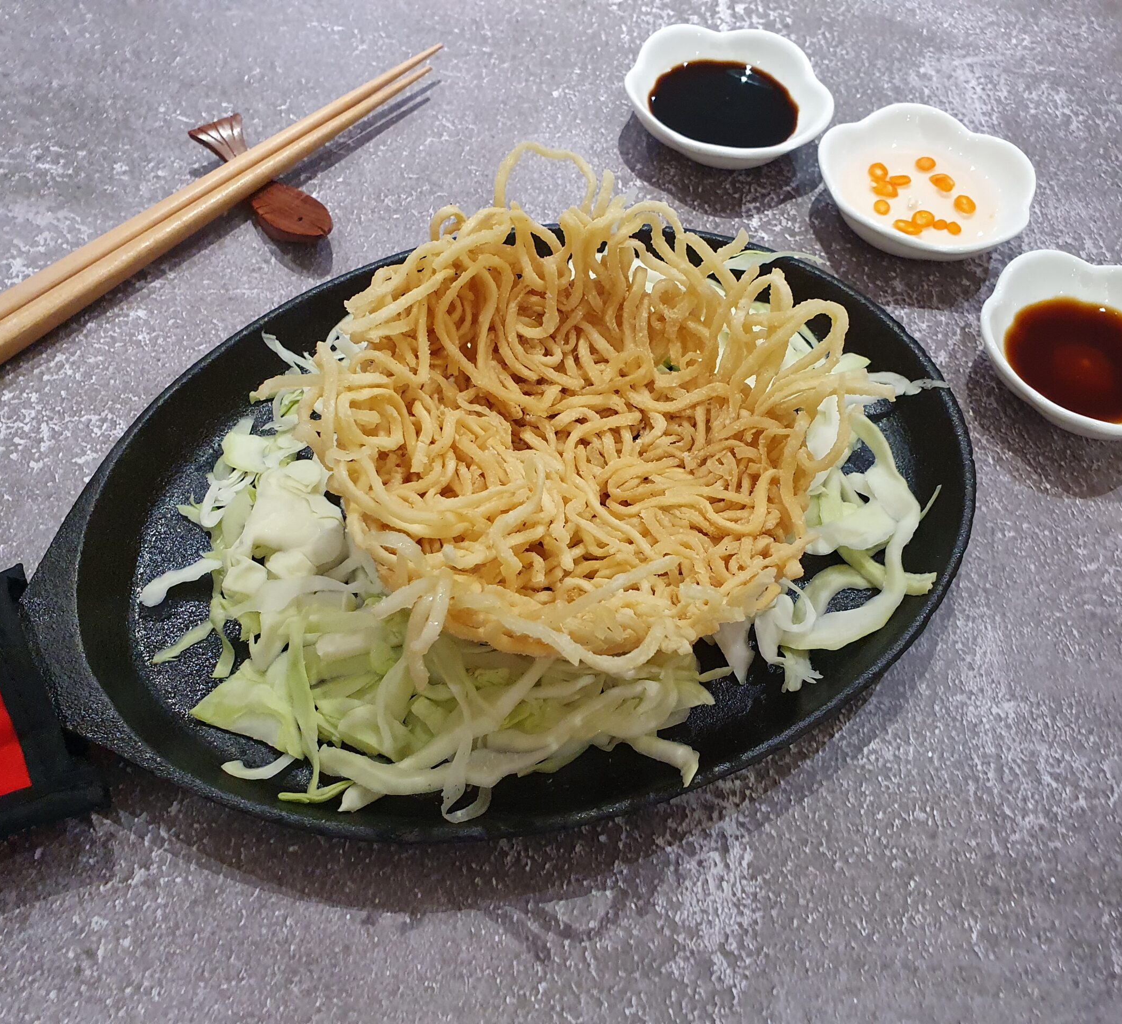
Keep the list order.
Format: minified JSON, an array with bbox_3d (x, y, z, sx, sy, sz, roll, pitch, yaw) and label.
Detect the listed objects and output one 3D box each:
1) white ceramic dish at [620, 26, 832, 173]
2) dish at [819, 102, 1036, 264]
[{"bbox_3d":[0.059,-0.145,0.374,0.073,0.025,0.073,2,58,-3],"label":"white ceramic dish"},{"bbox_3d":[0.123,-0.108,0.355,0.073,0.025,0.073,6,58,0],"label":"dish"}]

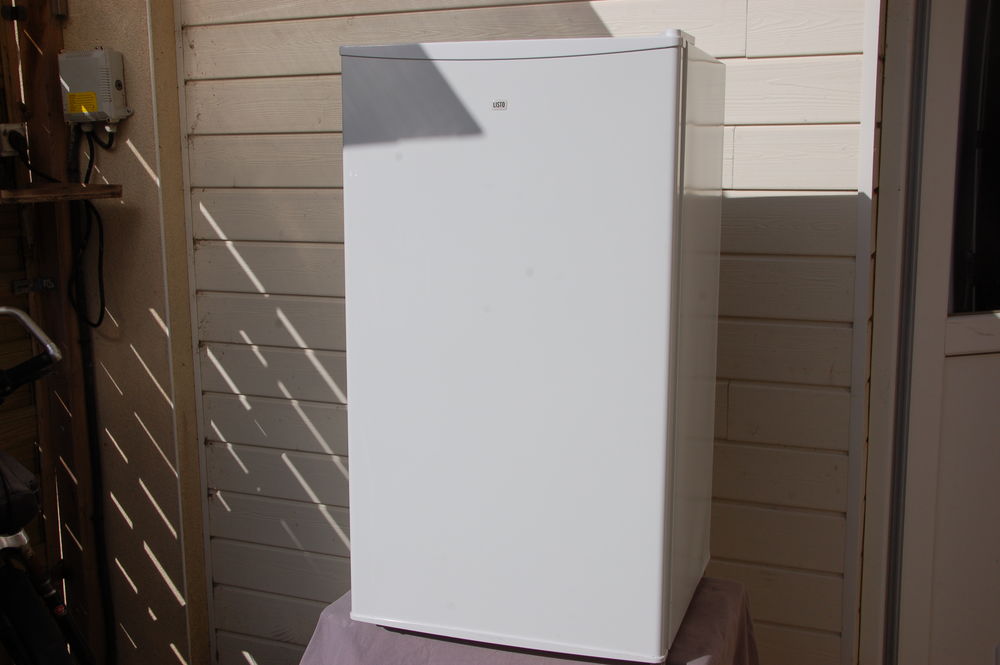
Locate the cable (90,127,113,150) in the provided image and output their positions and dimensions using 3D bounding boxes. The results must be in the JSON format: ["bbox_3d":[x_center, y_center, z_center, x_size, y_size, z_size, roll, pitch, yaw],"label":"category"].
[{"bbox_3d":[-0.996,-0.484,2.704,0.053,0.060,0.018,4,11,25],"label":"cable"}]

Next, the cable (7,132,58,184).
[{"bbox_3d":[-1.165,-0.433,2.697,0.125,0.127,0.050,4,11,25],"label":"cable"}]

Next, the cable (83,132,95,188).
[{"bbox_3d":[-1.038,-0.434,2.731,0.026,0.140,0.016,4,11,25],"label":"cable"}]

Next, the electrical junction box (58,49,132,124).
[{"bbox_3d":[-1.006,-0.609,2.693,0.168,0.178,0.066,4,11,25],"label":"electrical junction box"}]

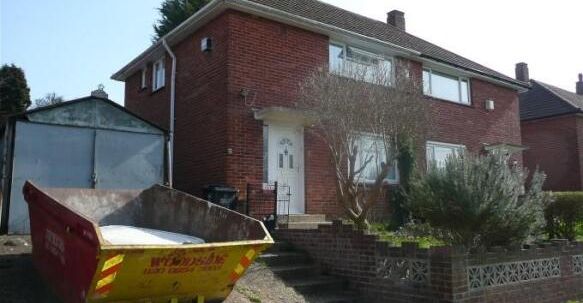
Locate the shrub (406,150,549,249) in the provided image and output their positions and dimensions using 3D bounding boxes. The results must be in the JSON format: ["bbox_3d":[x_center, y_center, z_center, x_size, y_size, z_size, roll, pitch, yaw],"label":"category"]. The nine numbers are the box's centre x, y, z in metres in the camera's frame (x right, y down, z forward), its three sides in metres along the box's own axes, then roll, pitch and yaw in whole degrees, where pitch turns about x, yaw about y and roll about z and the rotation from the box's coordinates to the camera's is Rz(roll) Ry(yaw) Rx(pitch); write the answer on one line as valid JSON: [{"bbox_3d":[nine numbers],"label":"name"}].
[{"bbox_3d":[2.918,0.717,7.378,2.100,1.450,1.900,5,-9,-35],"label":"shrub"}]

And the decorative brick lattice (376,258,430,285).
[{"bbox_3d":[1.498,1.589,6.315,0.090,0.300,0.890,5,-8,-36],"label":"decorative brick lattice"}]

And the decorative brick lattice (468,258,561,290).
[{"bbox_3d":[3.075,1.665,6.497,2.350,0.305,0.100,5,-9,-35],"label":"decorative brick lattice"}]

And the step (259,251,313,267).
[{"bbox_3d":[-0.253,1.763,7.704,0.920,0.170,0.400,5,-9,-35],"label":"step"}]

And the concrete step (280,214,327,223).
[{"bbox_3d":[0.136,1.508,10.537,1.300,0.180,0.450,5,-8,-36],"label":"concrete step"}]

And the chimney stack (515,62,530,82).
[{"bbox_3d":[12.078,-3.824,24.673,0.580,1.400,0.480,5,-9,-35],"label":"chimney stack"}]

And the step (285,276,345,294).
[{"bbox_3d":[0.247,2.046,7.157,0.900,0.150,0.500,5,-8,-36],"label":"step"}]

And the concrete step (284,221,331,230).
[{"bbox_3d":[0.207,1.629,10.266,1.380,0.150,0.380,5,-9,-35],"label":"concrete step"}]

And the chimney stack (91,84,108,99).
[{"bbox_3d":[-3.828,-1.196,9.400,0.320,0.310,0.300,5,-9,-35],"label":"chimney stack"}]

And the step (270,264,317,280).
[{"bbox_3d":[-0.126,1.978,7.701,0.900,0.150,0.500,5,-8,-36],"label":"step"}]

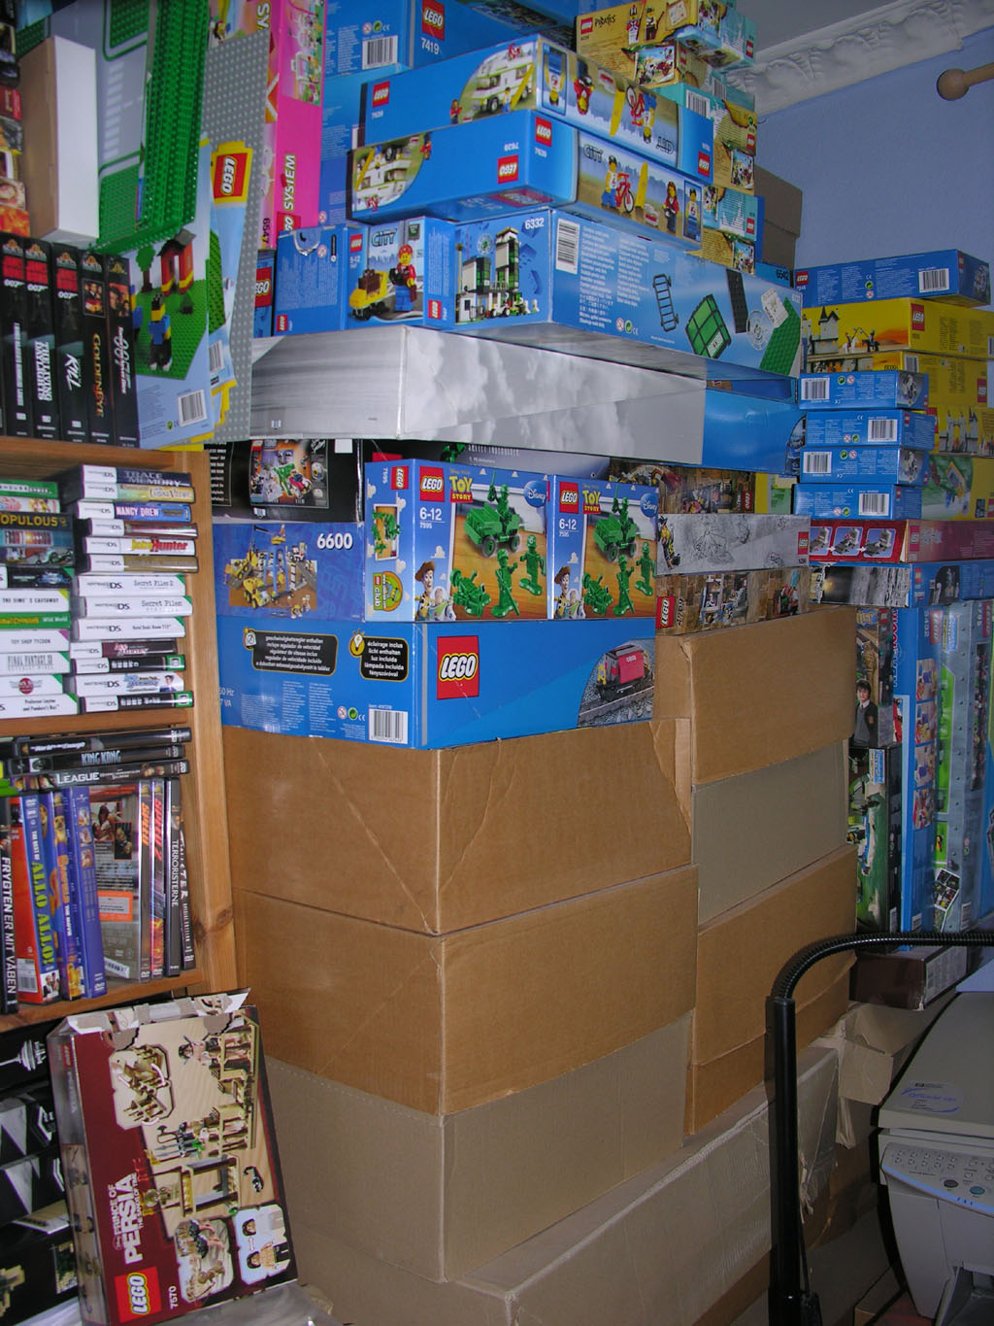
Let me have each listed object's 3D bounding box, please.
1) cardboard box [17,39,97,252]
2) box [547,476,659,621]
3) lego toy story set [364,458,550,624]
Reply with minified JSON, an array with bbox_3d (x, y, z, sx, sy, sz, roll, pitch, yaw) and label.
[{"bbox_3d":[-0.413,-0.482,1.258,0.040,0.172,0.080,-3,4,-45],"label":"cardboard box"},{"bbox_3d":[0.093,-0.118,1.407,0.059,0.141,0.191,3,4,39],"label":"box"},{"bbox_3d":[-0.034,-0.110,1.254,0.059,0.141,0.191,3,4,39],"label":"lego toy story set"}]

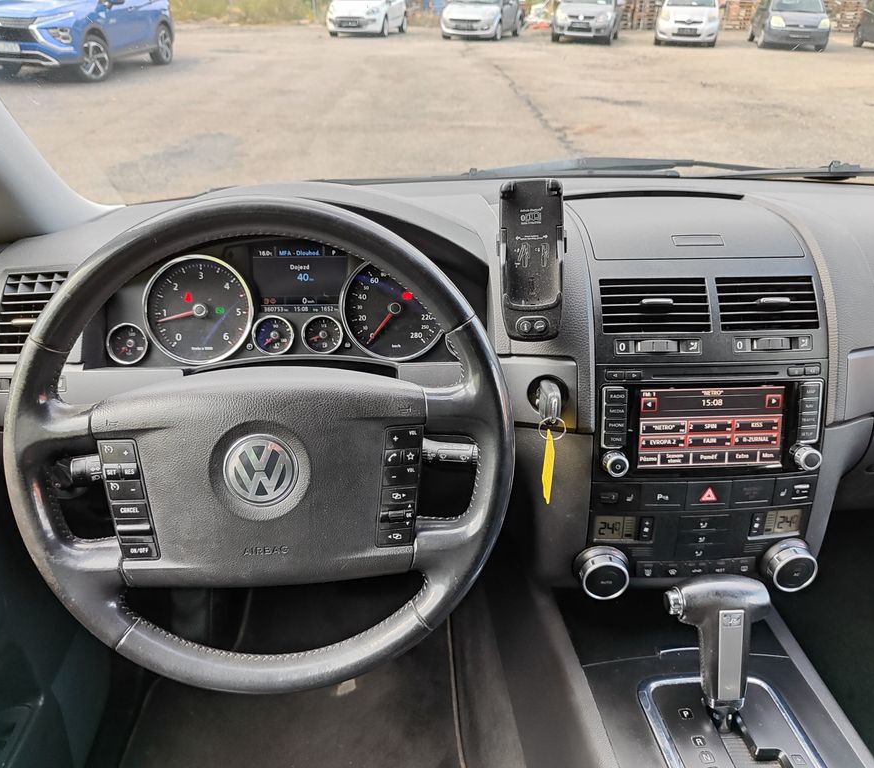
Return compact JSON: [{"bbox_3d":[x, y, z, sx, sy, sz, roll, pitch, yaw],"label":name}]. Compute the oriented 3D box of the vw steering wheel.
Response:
[{"bbox_3d":[-0.131,0.052,0.535,0.385,0.385,0.100,-4,4,-4],"label":"vw steering wheel"}]

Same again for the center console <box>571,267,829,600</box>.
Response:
[{"bbox_3d":[0.263,0.045,0.685,0.240,0.320,0.095,-1,9,-4],"label":"center console"}]

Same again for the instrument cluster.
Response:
[{"bbox_3d":[-0.150,-0.089,0.742,0.390,0.140,0.075,-1,5,-4],"label":"instrument cluster"}]

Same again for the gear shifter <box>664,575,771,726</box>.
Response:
[{"bbox_3d":[0.263,0.247,0.640,0.098,0.142,0.055,-1,10,-4],"label":"gear shifter"}]

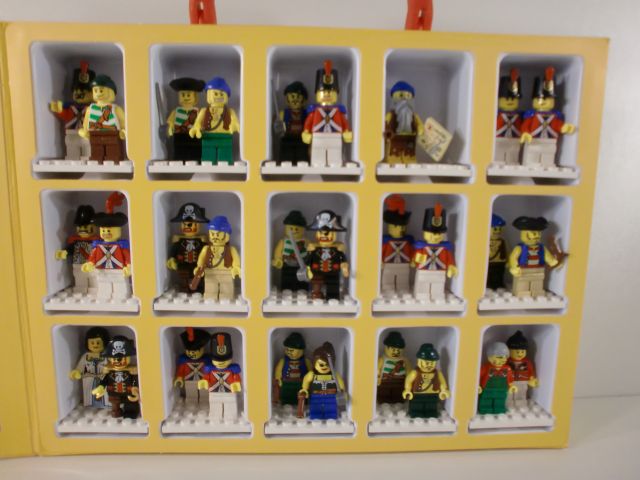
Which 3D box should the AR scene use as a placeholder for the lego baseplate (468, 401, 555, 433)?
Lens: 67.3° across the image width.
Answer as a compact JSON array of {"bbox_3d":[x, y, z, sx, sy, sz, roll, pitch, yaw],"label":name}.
[{"bbox_3d":[0.104,0.098,0.279,0.048,0.005,0.032,0,10,-2],"label":"lego baseplate"}]

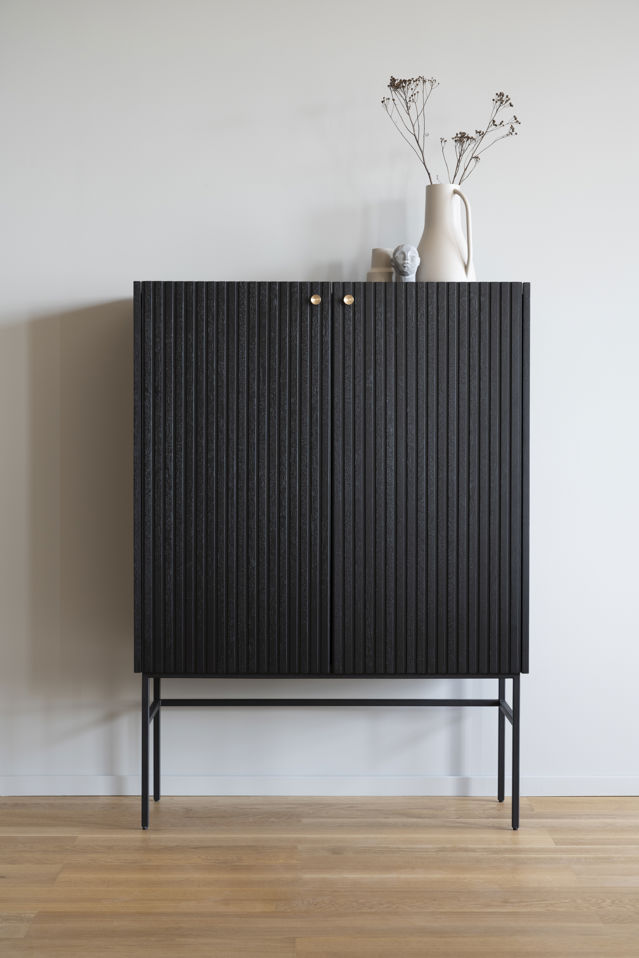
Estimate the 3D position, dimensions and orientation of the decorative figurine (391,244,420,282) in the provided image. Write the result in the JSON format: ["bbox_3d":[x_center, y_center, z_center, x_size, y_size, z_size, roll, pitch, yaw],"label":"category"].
[{"bbox_3d":[0.225,-0.555,4.293,0.075,0.111,0.083,0,1,0],"label":"decorative figurine"}]

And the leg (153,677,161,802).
[{"bbox_3d":[-0.446,0.693,4.528,0.017,0.391,0.017,0,1,0],"label":"leg"}]

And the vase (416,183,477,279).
[{"bbox_3d":[0.334,-0.642,4.377,0.192,0.282,0.181,0,1,0],"label":"vase"}]

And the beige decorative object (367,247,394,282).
[{"bbox_3d":[0.163,-0.556,4.375,0.072,0.110,0.072,0,1,0],"label":"beige decorative object"}]

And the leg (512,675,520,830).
[{"bbox_3d":[0.503,0.697,4.214,0.017,0.401,0.017,0,1,0],"label":"leg"}]

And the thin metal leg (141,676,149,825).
[{"bbox_3d":[-0.444,0.696,4.210,0.017,0.401,0.017,0,1,0],"label":"thin metal leg"}]

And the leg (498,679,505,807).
[{"bbox_3d":[0.500,0.695,4.532,0.017,0.391,0.017,0,1,0],"label":"leg"}]

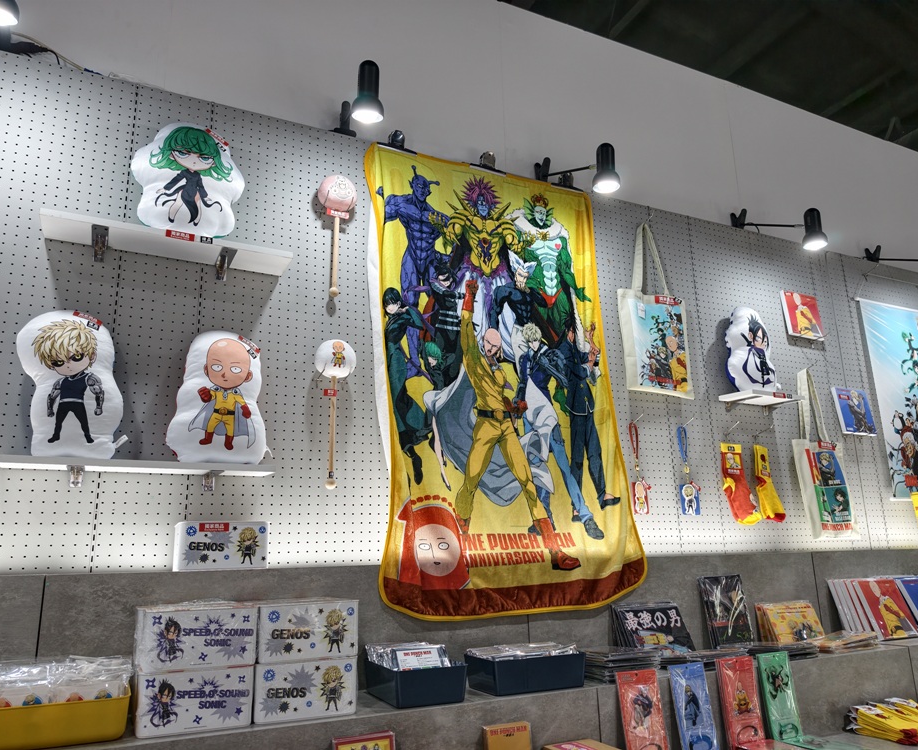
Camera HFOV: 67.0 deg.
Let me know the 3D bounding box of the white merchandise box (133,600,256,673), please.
[{"bbox_3d":[-0.520,0.516,1.375,0.206,0.108,0.145,5,-15,-25],"label":"white merchandise box"}]

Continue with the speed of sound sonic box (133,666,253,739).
[{"bbox_3d":[-0.520,0.629,1.363,0.207,0.111,0.130,5,-16,-25],"label":"speed of sound sonic box"}]

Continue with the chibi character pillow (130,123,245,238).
[{"bbox_3d":[-0.718,-0.510,1.849,0.285,0.355,0.105,5,-20,-25],"label":"chibi character pillow"}]

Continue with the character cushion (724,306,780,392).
[{"bbox_3d":[1.108,-0.092,2.643,0.223,0.355,0.105,5,-20,-25],"label":"character cushion"}]

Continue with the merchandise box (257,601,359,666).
[{"bbox_3d":[-0.333,0.536,1.462,0.203,0.108,0.145,5,-15,-25],"label":"merchandise box"}]

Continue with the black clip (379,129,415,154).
[{"bbox_3d":[-0.207,-0.770,2.297,0.143,0.077,0.045,5,-15,-26],"label":"black clip"}]

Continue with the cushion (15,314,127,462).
[{"bbox_3d":[-0.923,0.027,1.649,0.224,0.363,0.100,-1,-17,-27],"label":"cushion"}]

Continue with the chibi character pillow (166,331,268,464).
[{"bbox_3d":[-0.615,0.063,1.791,0.245,0.355,0.100,5,-20,-25],"label":"chibi character pillow"}]

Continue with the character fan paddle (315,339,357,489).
[{"bbox_3d":[-0.343,0.102,1.923,0.114,0.420,0.100,5,-15,-25],"label":"character fan paddle"}]

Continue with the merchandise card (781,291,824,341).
[{"bbox_3d":[1.446,-0.250,2.914,0.195,0.193,0.018,5,-19,-25],"label":"merchandise card"}]

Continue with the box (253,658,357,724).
[{"bbox_3d":[-0.332,0.647,1.451,0.207,0.111,0.130,5,-16,-25],"label":"box"}]

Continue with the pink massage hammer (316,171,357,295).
[{"bbox_3d":[-0.363,-0.406,2.043,0.114,0.395,0.100,5,-15,-25],"label":"pink massage hammer"}]

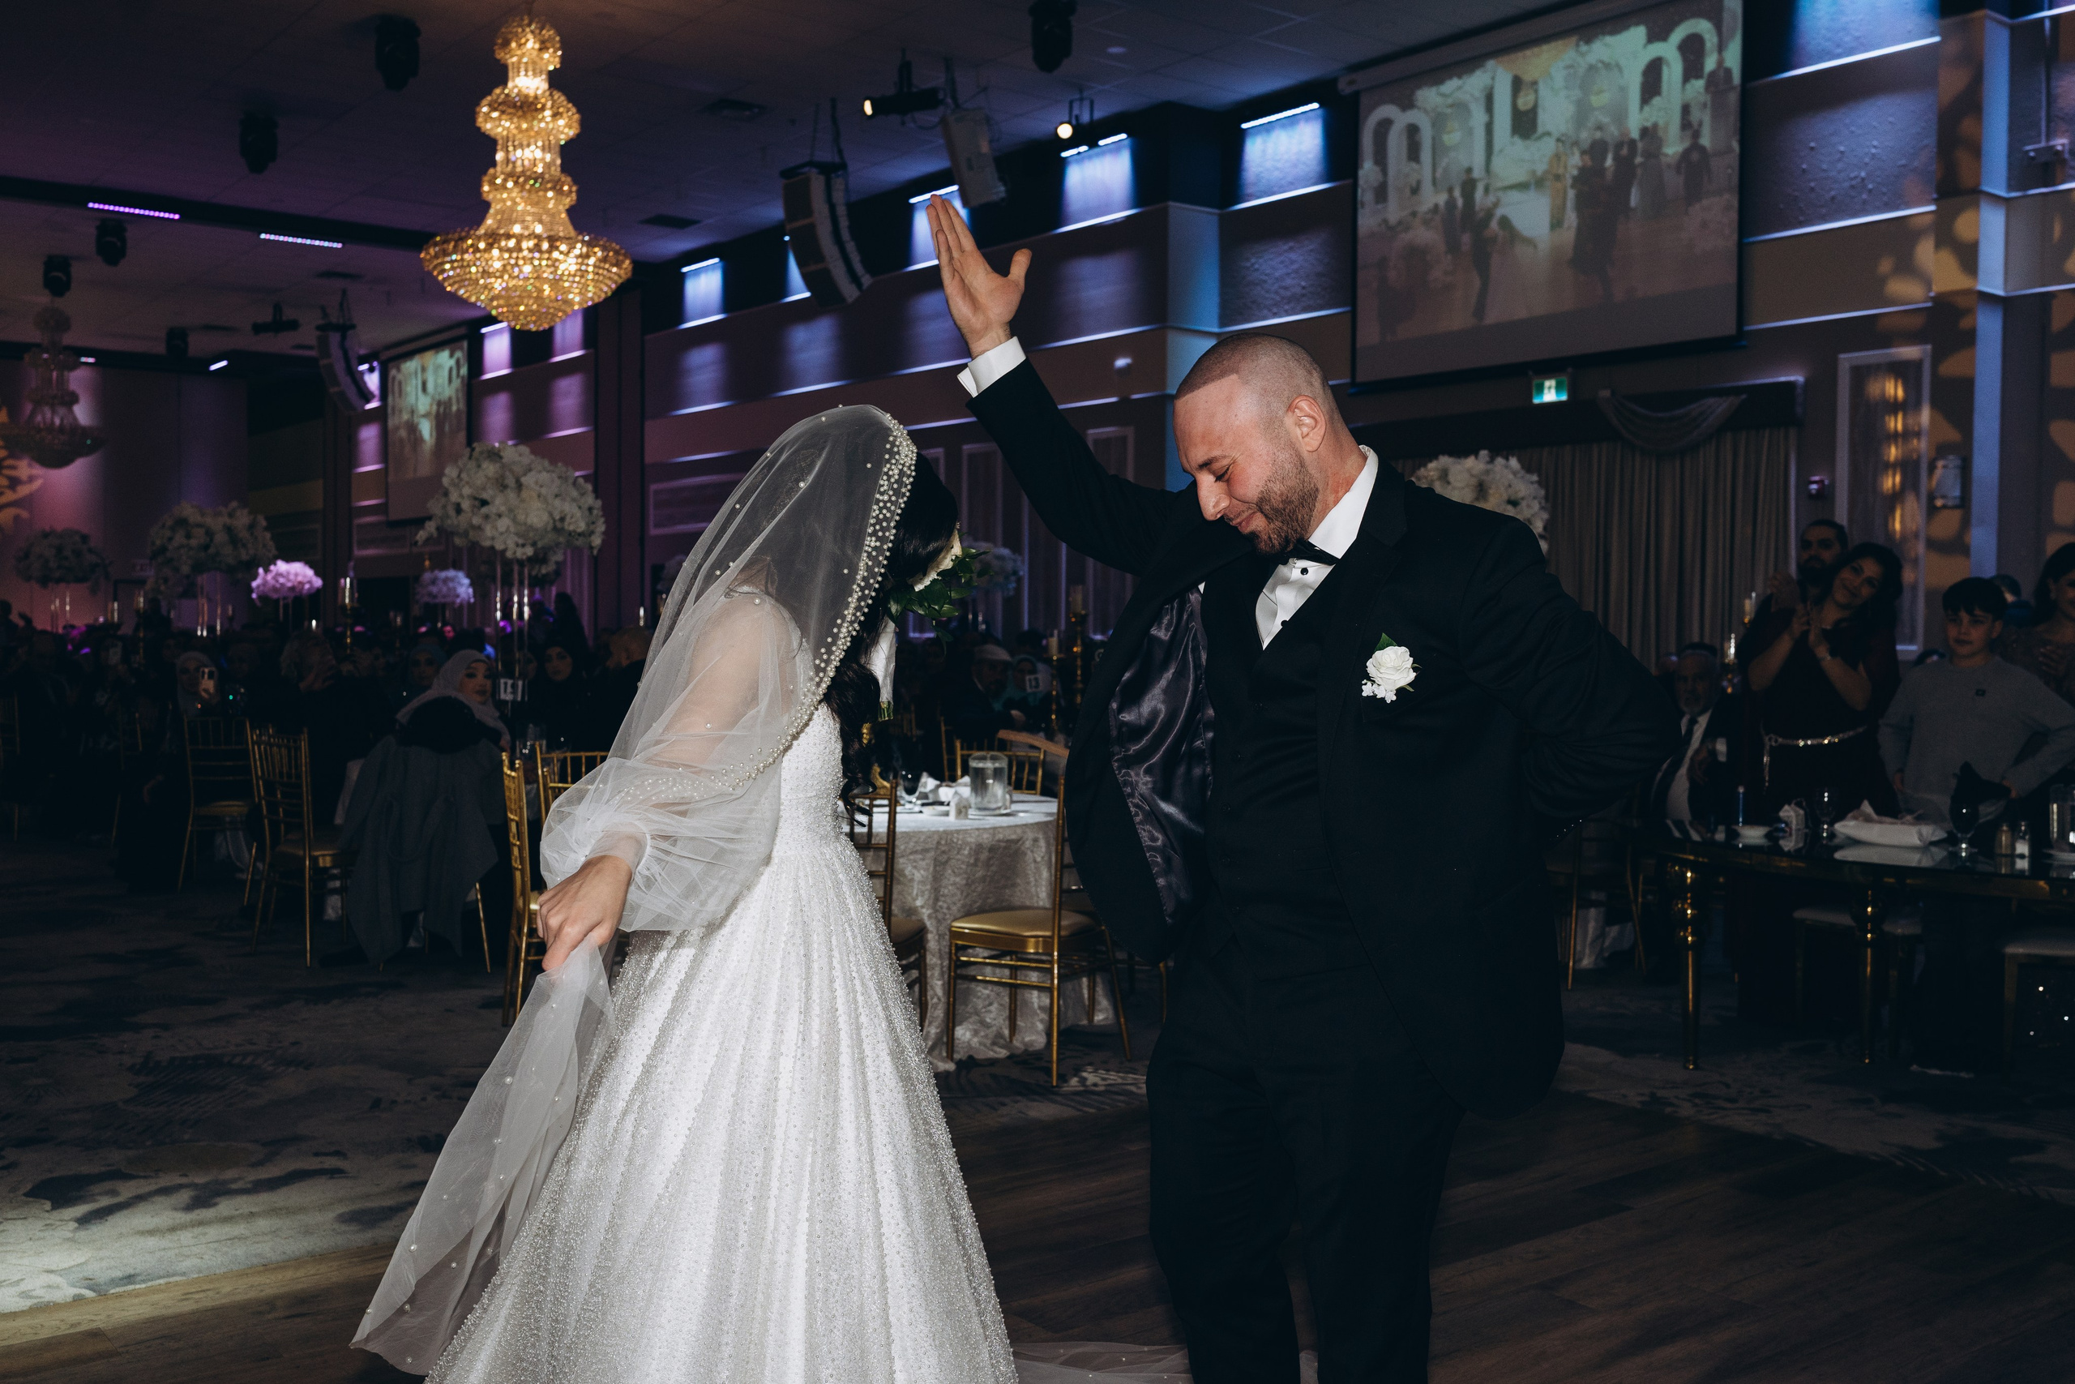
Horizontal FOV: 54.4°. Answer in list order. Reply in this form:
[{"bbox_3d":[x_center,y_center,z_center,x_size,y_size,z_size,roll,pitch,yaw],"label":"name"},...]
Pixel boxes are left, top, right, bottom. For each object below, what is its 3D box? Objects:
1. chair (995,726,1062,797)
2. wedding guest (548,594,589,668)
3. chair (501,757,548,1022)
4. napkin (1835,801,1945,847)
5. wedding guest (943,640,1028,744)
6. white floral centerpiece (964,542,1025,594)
[{"bbox_3d":[-0.245,0.664,7.600,0.410,0.930,0.480,1,2,28],"label":"chair"},{"bbox_3d":[-4.537,-0.122,19.500,0.500,1.650,0.420,2,2,37],"label":"wedding guest"},{"bbox_3d":[-1.477,0.661,6.499,0.450,0.920,0.400,0,2,-20],"label":"chair"},{"bbox_3d":[2.590,0.411,6.120,0.330,0.110,0.200,2,3,40],"label":"napkin"},{"bbox_3d":[-0.280,0.403,9.800,0.580,1.280,0.700,-1,2,-30],"label":"wedding guest"},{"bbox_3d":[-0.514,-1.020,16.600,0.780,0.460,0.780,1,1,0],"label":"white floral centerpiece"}]

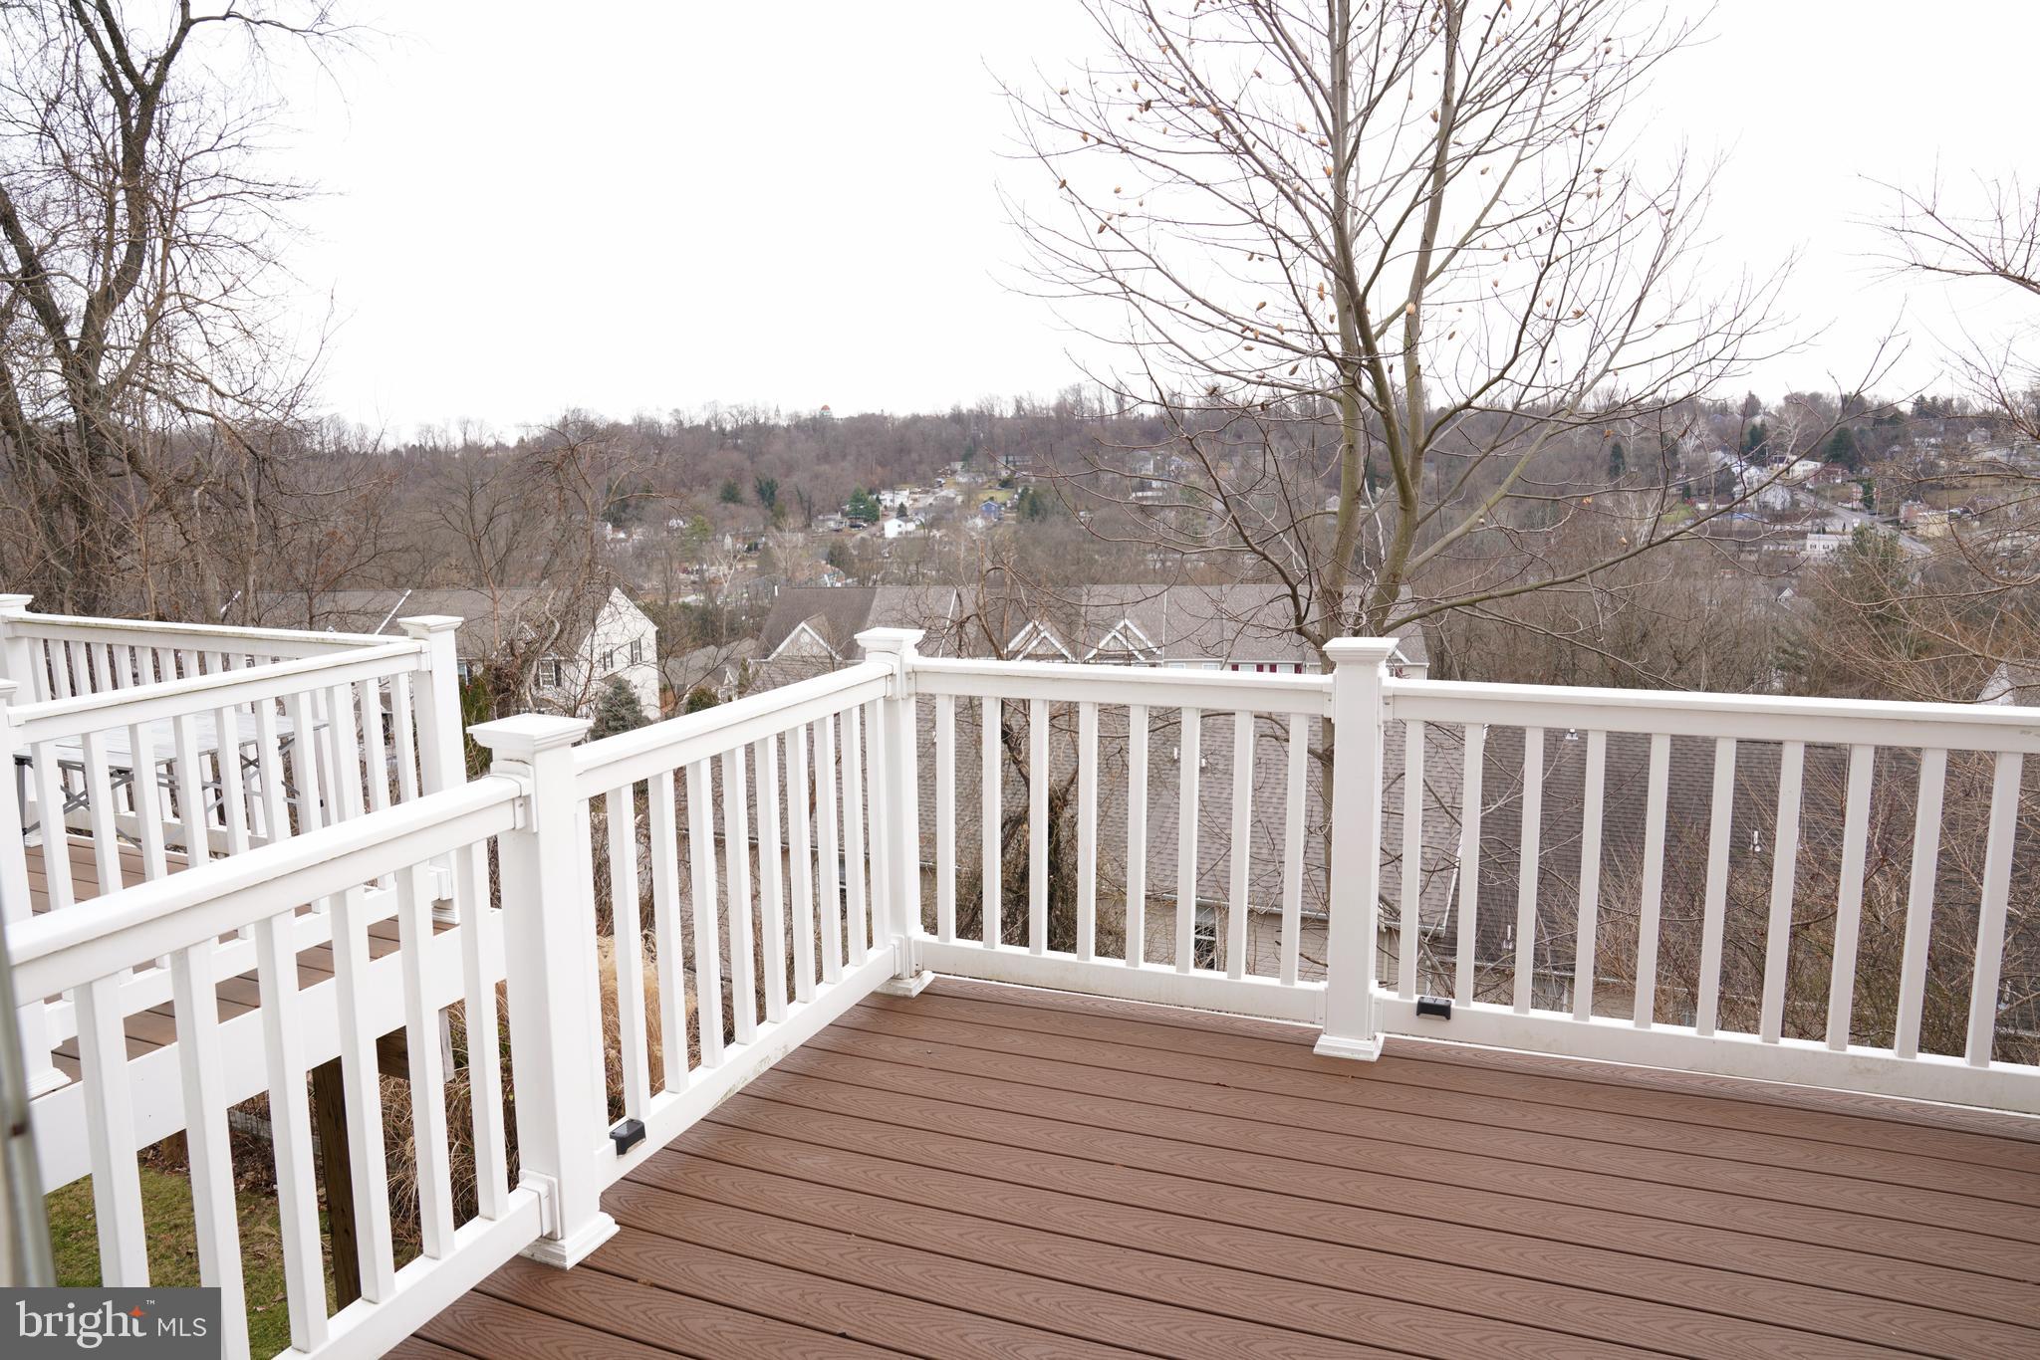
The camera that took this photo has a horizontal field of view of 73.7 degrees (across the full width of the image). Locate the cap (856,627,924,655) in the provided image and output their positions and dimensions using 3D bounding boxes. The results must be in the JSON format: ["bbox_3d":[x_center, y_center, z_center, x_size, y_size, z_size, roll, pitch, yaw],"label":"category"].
[{"bbox_3d":[-0.346,-0.107,3.690,0.147,0.052,0.147,3,9,21],"label":"cap"}]

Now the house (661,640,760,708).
[{"bbox_3d":[-24.500,0.000,108.000,8.500,6.300,10.500,3,9,26],"label":"house"}]

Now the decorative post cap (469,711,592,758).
[{"bbox_3d":[-0.868,0.095,2.414,0.147,0.052,0.147,3,9,21],"label":"decorative post cap"}]

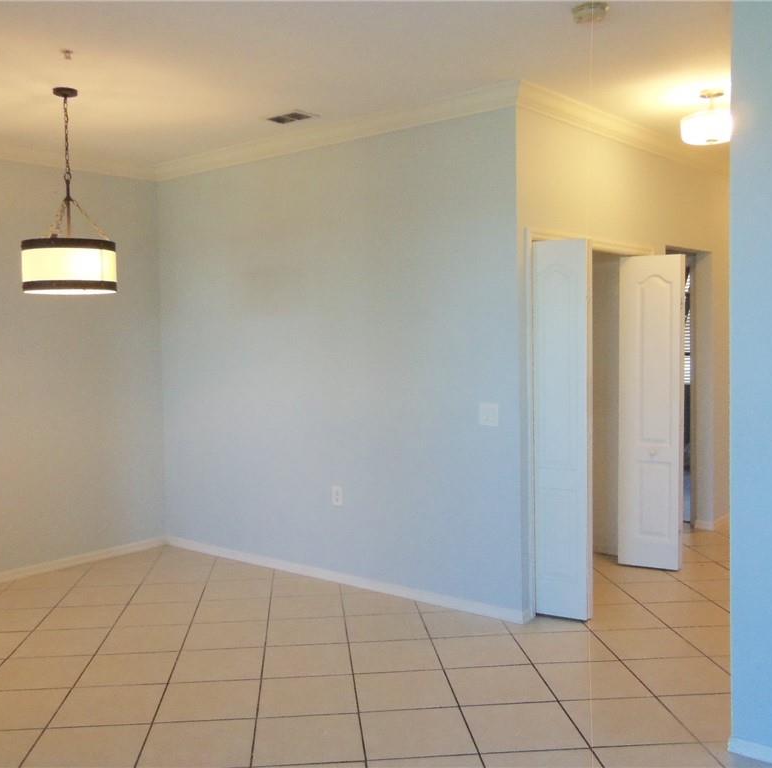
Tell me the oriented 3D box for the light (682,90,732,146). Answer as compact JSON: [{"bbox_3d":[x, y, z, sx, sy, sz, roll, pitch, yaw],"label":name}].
[{"bbox_3d":[1.731,-1.418,4.400,0.325,0.290,0.325,-1,3,0],"label":"light"}]

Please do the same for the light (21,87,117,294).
[{"bbox_3d":[-1.622,-0.988,4.230,0.475,1.010,0.475,-1,3,0],"label":"light"}]

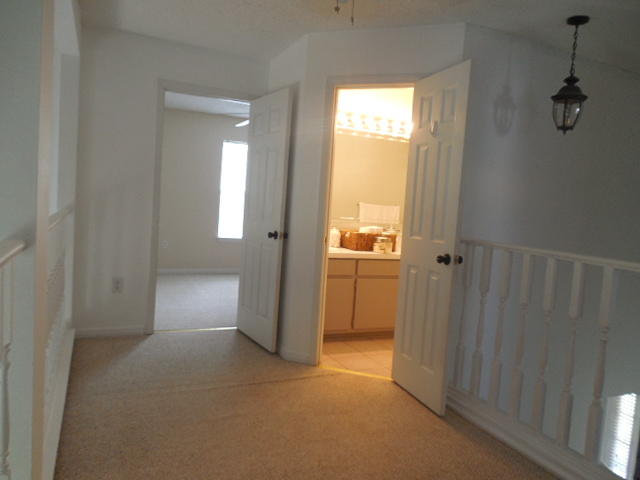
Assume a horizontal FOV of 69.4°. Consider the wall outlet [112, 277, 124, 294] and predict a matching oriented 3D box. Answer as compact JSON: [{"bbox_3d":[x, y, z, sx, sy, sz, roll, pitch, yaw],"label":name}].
[{"bbox_3d":[-1.657,0.374,3.792,0.077,0.122,0.010,2,5,-25],"label":"wall outlet"}]

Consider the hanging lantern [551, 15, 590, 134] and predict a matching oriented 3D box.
[{"bbox_3d":[1.563,-1.005,2.869,0.220,0.692,0.220,2,5,-25],"label":"hanging lantern"}]

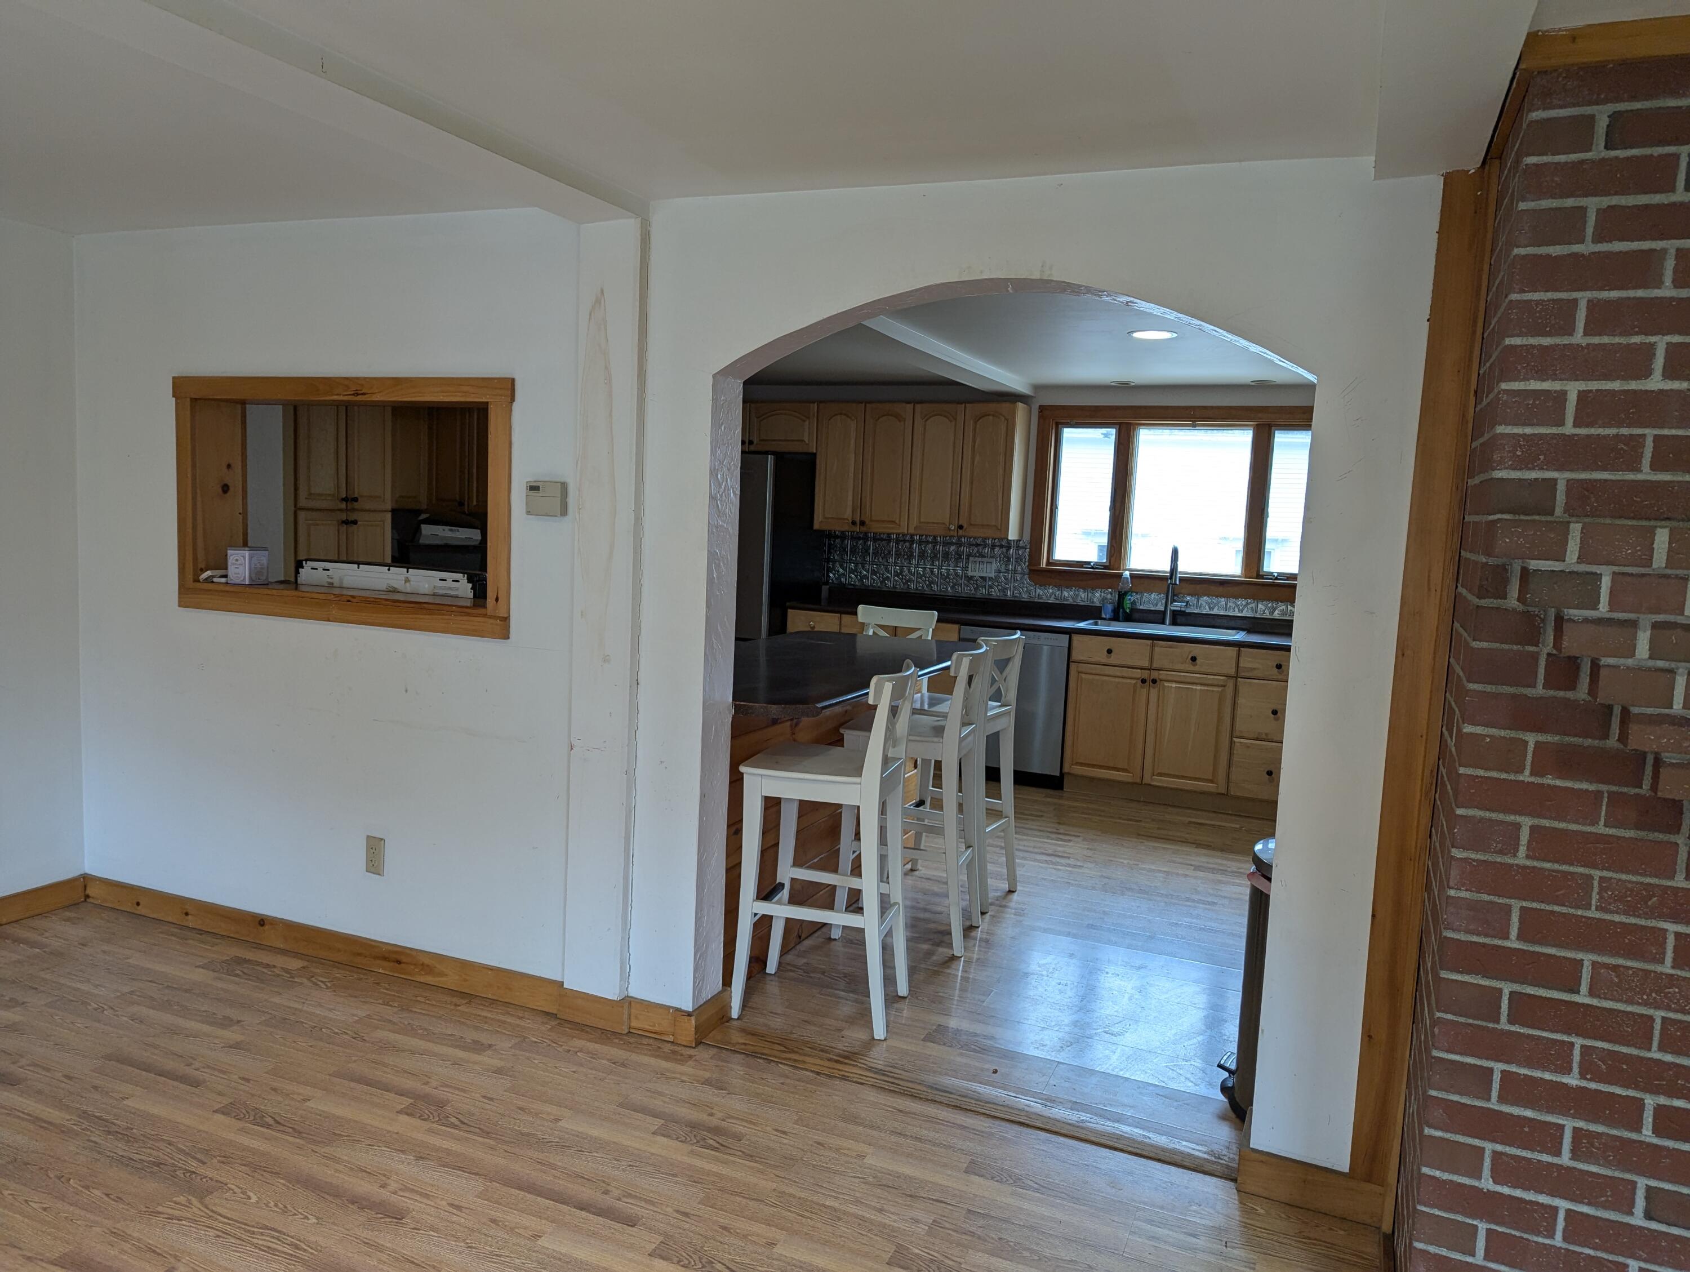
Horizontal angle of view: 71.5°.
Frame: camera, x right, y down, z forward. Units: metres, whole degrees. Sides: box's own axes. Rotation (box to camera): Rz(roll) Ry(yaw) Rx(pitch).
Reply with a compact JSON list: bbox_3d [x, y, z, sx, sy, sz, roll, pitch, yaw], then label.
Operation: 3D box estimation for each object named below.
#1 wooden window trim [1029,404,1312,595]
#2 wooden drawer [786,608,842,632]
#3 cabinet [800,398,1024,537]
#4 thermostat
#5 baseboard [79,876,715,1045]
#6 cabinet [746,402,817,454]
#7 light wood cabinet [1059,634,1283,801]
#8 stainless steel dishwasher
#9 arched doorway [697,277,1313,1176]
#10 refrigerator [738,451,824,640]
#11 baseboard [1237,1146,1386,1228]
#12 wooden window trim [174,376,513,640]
[{"bbox_3d":[1.891,-0.786,6.559,1.689,0.967,0.120,5,6,24],"label":"wooden window trim"},{"bbox_3d":[-0.098,-0.083,6.978,0.336,0.145,0.480,5,6,21],"label":"wooden drawer"},{"bbox_3d":[0.445,-0.985,6.990,1.240,0.752,0.330,5,6,24],"label":"cabinet"},{"bbox_3d":[-0.808,-0.374,3.198,0.127,0.090,0.030,5,6,21],"label":"thermostat"},{"bbox_3d":[-1.500,0.963,3.592,2.384,0.098,0.032,5,6,21],"label":"baseboard"},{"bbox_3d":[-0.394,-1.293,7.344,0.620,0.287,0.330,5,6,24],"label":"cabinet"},{"bbox_3d":[1.854,0.416,6.314,1.206,0.805,0.610,5,6,24],"label":"light wood cabinet"},{"bbox_3d":[1.013,0.372,6.669,0.616,0.863,0.610,5,6,24],"label":"stainless steel dishwasher"},{"bbox_3d":[0.320,0.167,2.867,1.432,1.995,0.165,5,6,23],"label":"arched doorway"},{"bbox_3d":[-0.716,-0.217,7.276,0.900,1.752,0.800,5,6,24],"label":"refrigerator"},{"bbox_3d":[1.008,1.186,2.539,0.293,0.100,0.022,5,6,23],"label":"baseboard"},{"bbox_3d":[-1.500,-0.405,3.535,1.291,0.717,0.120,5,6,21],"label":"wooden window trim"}]

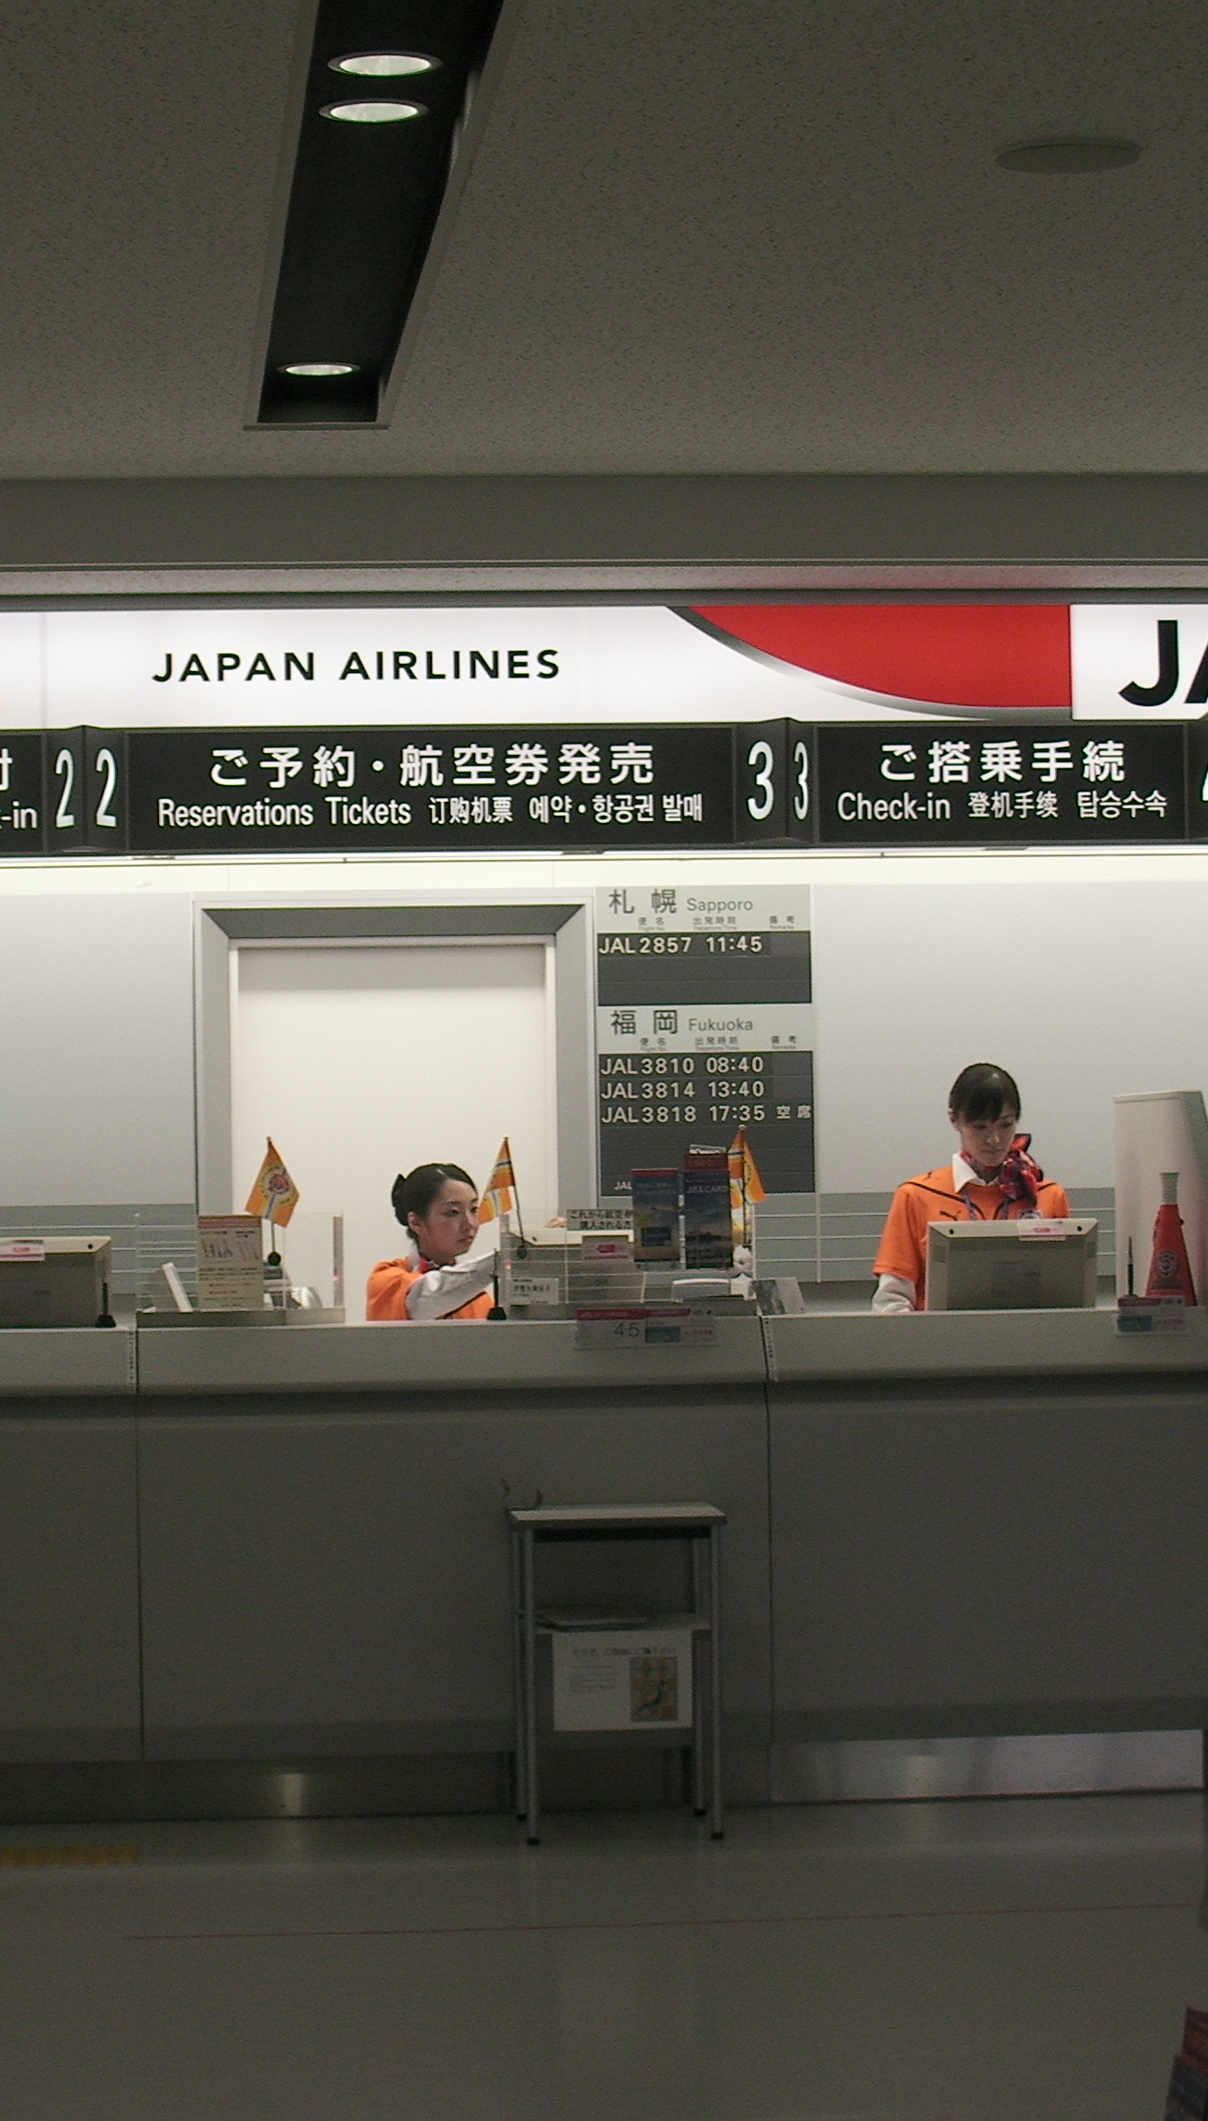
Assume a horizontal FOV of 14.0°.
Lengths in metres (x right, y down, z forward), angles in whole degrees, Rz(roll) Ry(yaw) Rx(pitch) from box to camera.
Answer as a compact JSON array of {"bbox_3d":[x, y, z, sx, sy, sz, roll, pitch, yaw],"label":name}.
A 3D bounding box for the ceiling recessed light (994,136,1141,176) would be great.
[{"bbox_3d":[0.688,-1.342,7.280,0.215,0.020,0.215,-1,-1,-5],"label":"ceiling recessed light"}]

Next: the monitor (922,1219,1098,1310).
[{"bbox_3d":[0.949,0.538,11.428,0.395,0.340,0.180,-1,-1,-5],"label":"monitor"}]

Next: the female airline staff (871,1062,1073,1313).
[{"bbox_3d":[0.916,0.830,11.873,0.460,1.644,0.340,-1,-1,-12],"label":"female airline staff"}]

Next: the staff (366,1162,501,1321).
[{"bbox_3d":[-0.388,0.960,11.753,0.380,1.426,0.410,-1,-1,36],"label":"staff"}]

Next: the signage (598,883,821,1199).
[{"bbox_3d":[0.264,-0.053,13.029,0.585,0.831,0.070,-1,-1,-5],"label":"signage"}]

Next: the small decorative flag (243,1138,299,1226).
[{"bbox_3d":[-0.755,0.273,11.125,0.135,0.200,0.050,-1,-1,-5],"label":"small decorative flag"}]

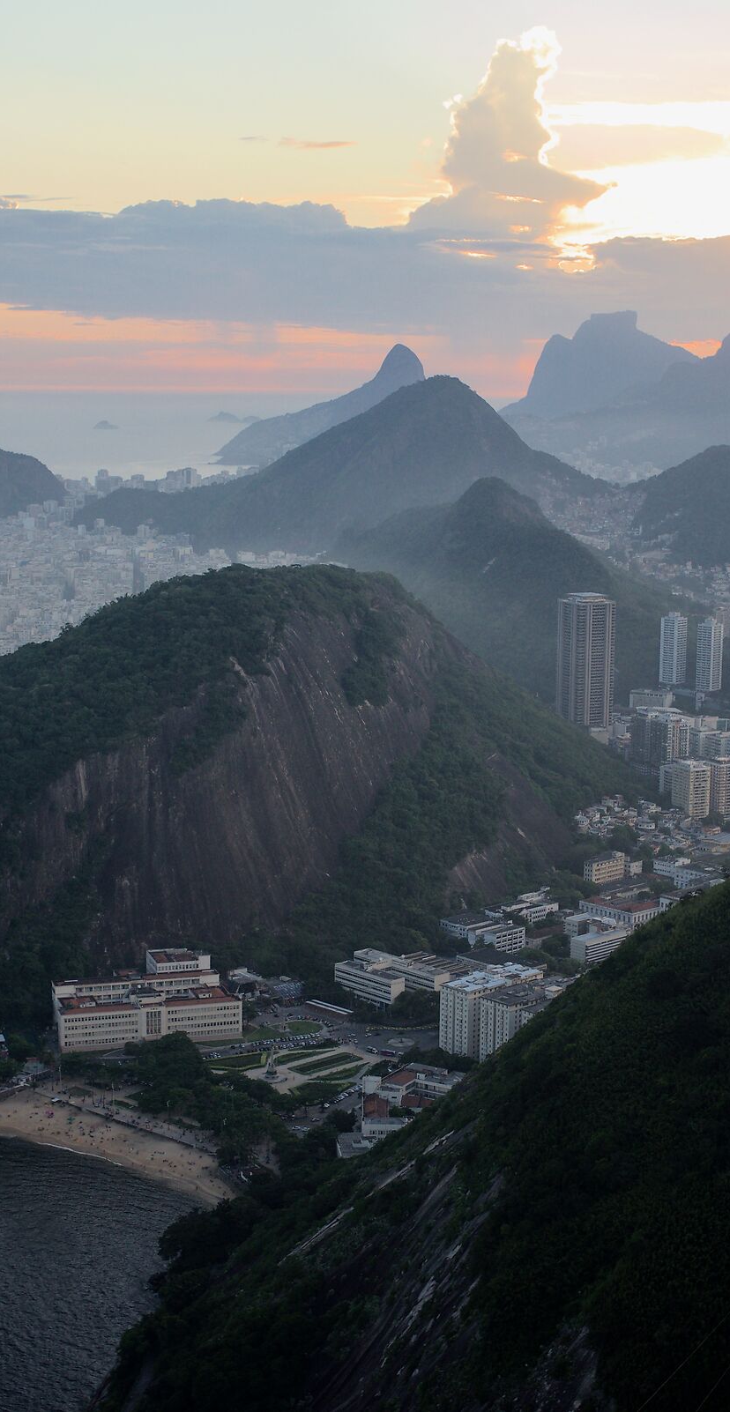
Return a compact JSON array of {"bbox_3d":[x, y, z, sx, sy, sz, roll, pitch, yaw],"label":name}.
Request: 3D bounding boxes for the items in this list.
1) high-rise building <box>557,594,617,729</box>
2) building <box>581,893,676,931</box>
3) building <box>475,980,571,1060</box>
[{"bbox_3d":[240.300,-47.200,2250.300,55.000,153.000,50.000,-2,10,-16],"label":"high-rise building"},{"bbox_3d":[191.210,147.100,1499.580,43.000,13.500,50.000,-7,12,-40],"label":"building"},{"bbox_3d":[97.400,184.600,1196.900,62.000,38.000,21.000,-8,12,-41],"label":"building"}]

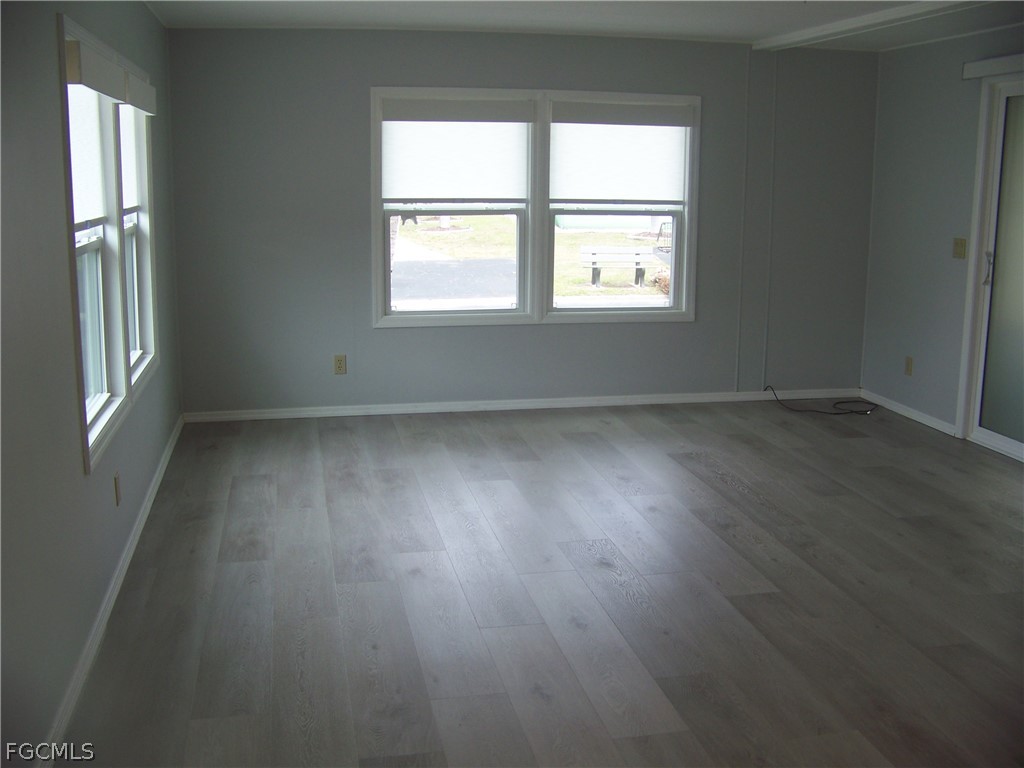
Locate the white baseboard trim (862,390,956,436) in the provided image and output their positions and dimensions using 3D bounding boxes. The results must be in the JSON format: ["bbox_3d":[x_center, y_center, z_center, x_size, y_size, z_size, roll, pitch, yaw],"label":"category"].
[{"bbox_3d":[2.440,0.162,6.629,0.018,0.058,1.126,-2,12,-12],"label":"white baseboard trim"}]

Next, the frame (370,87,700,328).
[{"bbox_3d":[0.163,-1.073,6.487,2.022,1.405,0.100,-2,12,-12],"label":"frame"}]

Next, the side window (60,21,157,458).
[{"bbox_3d":[-1.563,-0.596,4.180,0.100,1.419,2.009,-2,12,-12],"label":"side window"}]

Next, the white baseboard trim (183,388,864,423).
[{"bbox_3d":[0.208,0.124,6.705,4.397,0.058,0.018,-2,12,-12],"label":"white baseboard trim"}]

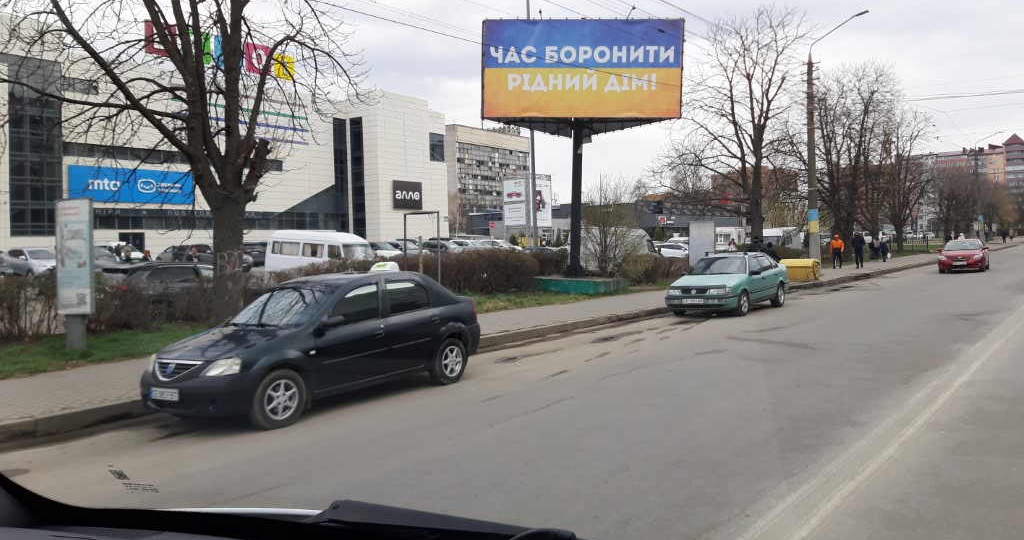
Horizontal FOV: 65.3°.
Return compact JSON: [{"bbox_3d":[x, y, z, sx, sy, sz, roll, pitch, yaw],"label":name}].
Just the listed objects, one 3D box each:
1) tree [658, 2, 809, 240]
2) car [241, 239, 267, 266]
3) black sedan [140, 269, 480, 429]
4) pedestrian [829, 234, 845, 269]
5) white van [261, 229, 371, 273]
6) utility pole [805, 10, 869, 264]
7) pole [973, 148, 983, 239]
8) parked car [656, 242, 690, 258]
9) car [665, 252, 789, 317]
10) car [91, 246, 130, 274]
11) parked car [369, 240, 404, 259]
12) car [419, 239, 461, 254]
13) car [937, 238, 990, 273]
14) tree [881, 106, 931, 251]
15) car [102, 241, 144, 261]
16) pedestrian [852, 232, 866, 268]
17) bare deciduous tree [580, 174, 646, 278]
[{"bbox_3d":[11.648,-7.020,42.000,8.200,13.400,8.000,-1,2,0],"label":"tree"},{"bbox_3d":[-18.693,-0.977,53.931,4.600,1.700,1.880,0,2,38],"label":"car"},{"bbox_3d":[-2.220,0.800,9.690,1.760,1.530,4.250,1,3,37],"label":"black sedan"},{"bbox_3d":[15.845,-0.879,39.000,0.600,1.680,0.420,-1,2,30],"label":"pedestrian"},{"bbox_3d":[-8.645,-0.600,35.500,5.000,2.400,1.950,0,3,33],"label":"white van"},{"bbox_3d":[14.387,-5.541,35.063,2.600,11.260,0.480,0,2,38],"label":"utility pole"},{"bbox_3d":[46.142,-7.171,79.000,0.400,9.800,0.400,-3,2,0],"label":"pole"},{"bbox_3d":[13.632,-1.587,65.000,4.400,1.520,1.800,0,3,35],"label":"parked car"},{"bbox_3d":[5.414,0.270,19.620,1.710,1.460,4.600,0,2,37],"label":"car"},{"bbox_3d":[-23.707,-0.557,44.500,4.500,1.500,1.800,0,3,35],"label":"car"},{"bbox_3d":[-8.177,-0.803,47.500,4.400,1.550,1.800,0,3,35],"label":"parked car"},{"bbox_3d":[-5.449,-1.539,64.000,4.400,1.500,1.800,-1,2,31],"label":"car"},{"bbox_3d":[20.500,-0.650,36.200,1.780,1.470,4.540,0,3,35],"label":"car"},{"bbox_3d":[31.778,-7.308,64.500,4.300,11.800,4.300,0,2,38],"label":"tree"},{"bbox_3d":[-25.072,-0.783,50.000,4.500,1.800,1.850,-1,2,30],"label":"car"},{"bbox_3d":[16.968,-0.972,39.000,0.580,1.780,0.420,0,2,36],"label":"pedestrian"},{"bbox_3d":[3.368,-1.410,26.500,2.200,3.500,2.200,-1,2,0],"label":"bare deciduous tree"}]

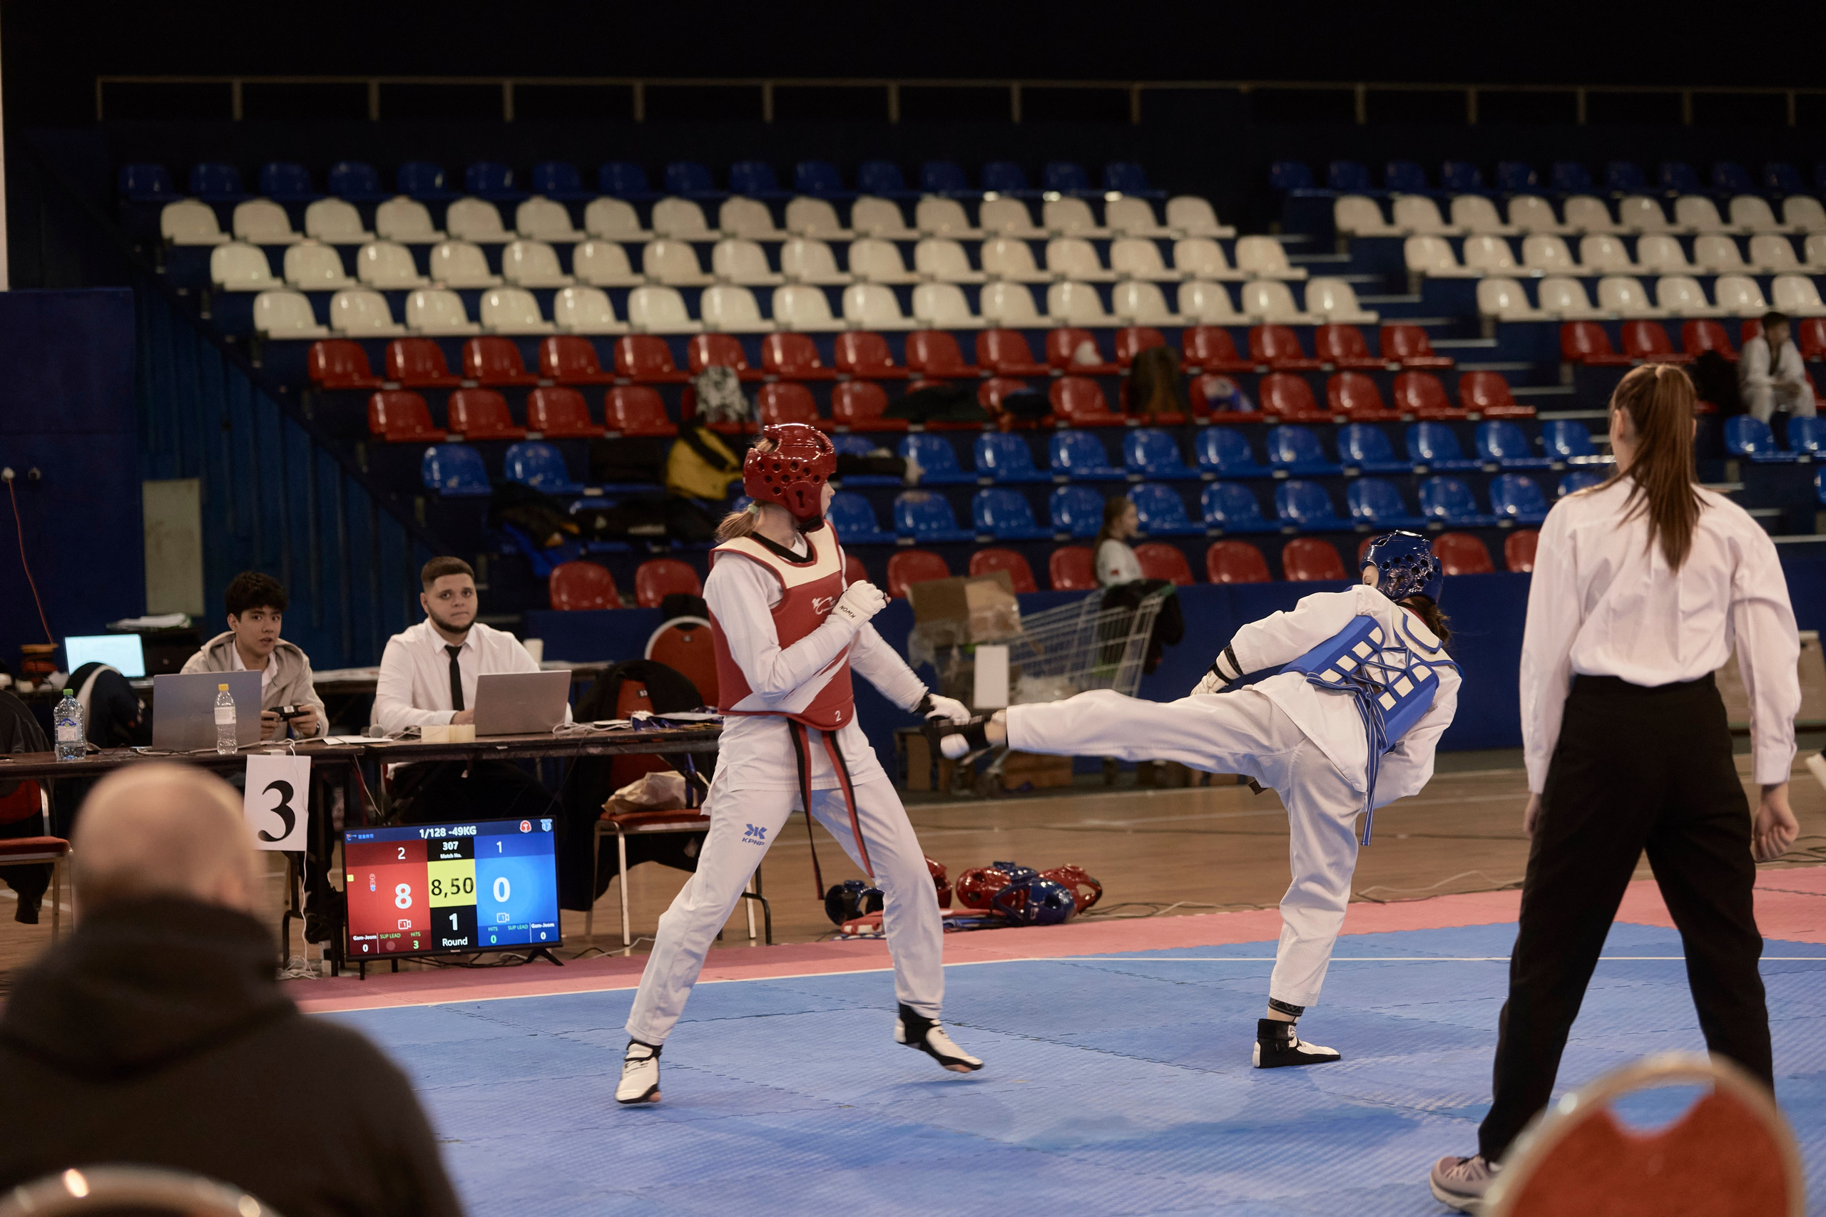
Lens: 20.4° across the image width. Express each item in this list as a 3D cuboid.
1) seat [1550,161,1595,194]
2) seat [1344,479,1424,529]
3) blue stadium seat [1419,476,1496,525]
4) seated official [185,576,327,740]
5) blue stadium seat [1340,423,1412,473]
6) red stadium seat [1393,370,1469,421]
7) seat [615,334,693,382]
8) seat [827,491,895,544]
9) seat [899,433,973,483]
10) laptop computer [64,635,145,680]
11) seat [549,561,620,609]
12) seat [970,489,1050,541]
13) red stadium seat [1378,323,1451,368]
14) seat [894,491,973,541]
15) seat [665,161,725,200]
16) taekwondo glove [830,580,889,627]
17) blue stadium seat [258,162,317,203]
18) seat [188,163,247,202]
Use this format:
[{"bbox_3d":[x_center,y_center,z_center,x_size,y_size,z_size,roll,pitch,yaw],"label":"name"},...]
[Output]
[{"bbox_3d":[4.986,-3.193,37.682,0.405,0.295,0.360,-2,2,-27],"label":"seat"},{"bbox_3d":[2.648,-0.584,28.444,0.370,0.277,0.350,-2,2,-25],"label":"seat"},{"bbox_3d":[3.047,-0.599,28.235,0.360,0.285,0.375,-2,2,-25],"label":"blue stadium seat"},{"bbox_3d":[-2.065,0.521,16.485,0.520,1.276,0.760,-2,2,-26],"label":"seated official"},{"bbox_3d":[2.735,-0.956,29.951,0.410,0.300,0.340,-2,1,-26],"label":"blue stadium seat"},{"bbox_3d":[3.263,-1.349,32.121,0.405,0.295,0.350,-2,2,-26],"label":"red stadium seat"},{"bbox_3d":[-1.515,-1.449,29.535,0.370,0.277,0.350,-2,2,-25],"label":"seat"},{"bbox_3d":[-0.310,-0.475,27.080,0.420,0.300,0.380,-2,2,-26],"label":"seat"},{"bbox_3d":[0.158,-0.848,28.683,0.410,0.300,0.340,-2,1,-26],"label":"seat"},{"bbox_3d":[-3.453,0.210,21.907,0.355,0.220,0.290,-2,2,-25],"label":"laptop computer"},{"bbox_3d":[-1.617,-0.094,25.477,0.420,0.310,0.380,-2,2,-26],"label":"seat"},{"bbox_3d":[0.561,-0.530,28.654,0.405,0.295,0.350,-2,2,-26],"label":"seat"},{"bbox_3d":[3.150,-1.643,31.780,0.370,0.290,0.345,-2,2,-25],"label":"red stadium seat"},{"bbox_3d":[0.124,-0.479,26.840,0.360,0.285,0.375,-2,2,-25],"label":"seat"},{"bbox_3d":[-1.451,-2.901,34.461,0.405,0.295,0.360,-2,2,-27],"label":"seat"},{"bbox_3d":[-0.133,-0.011,12.600,0.140,0.105,0.090,-30,0,0],"label":"taekwondo glove"},{"bbox_3d":[-3.968,-2.731,32.443,0.370,0.277,0.350,-2,2,-25],"label":"blue stadium seat"},{"bbox_3d":[-4.379,-2.714,32.251,0.370,0.277,0.350,-2,2,-25],"label":"seat"}]

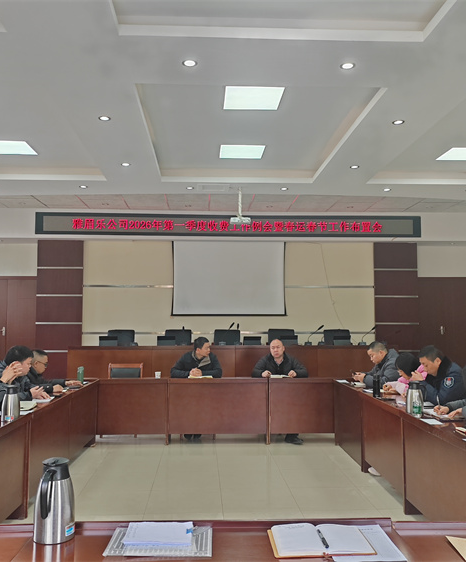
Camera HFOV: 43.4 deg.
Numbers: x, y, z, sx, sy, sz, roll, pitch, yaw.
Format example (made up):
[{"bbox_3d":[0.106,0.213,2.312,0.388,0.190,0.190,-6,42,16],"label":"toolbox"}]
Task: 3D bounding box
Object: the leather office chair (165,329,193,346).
[{"bbox_3d":[-1.033,1.433,10.965,0.600,1.043,0.620,0,-4,-3],"label":"leather office chair"}]

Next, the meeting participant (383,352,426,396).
[{"bbox_3d":[1.787,1.276,5.839,0.900,1.150,0.560,0,-4,-2],"label":"meeting participant"}]

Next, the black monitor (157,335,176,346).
[{"bbox_3d":[-1.201,1.109,10.596,0.330,0.210,0.060,0,-5,-3],"label":"black monitor"}]

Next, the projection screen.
[{"bbox_3d":[-0.089,-0.069,11.895,2.300,1.580,0.060,0,-4,-3],"label":"projection screen"}]

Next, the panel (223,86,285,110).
[{"bbox_3d":[0.190,-1.813,5.834,0.585,0.040,0.600,0,-4,-3],"label":"panel"}]

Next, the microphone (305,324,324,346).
[{"bbox_3d":[1.384,0.920,9.905,0.330,0.370,0.130,2,-4,-23],"label":"microphone"}]

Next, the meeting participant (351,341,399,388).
[{"bbox_3d":[1.664,1.263,6.232,0.720,1.270,0.540,0,-4,-5],"label":"meeting participant"}]

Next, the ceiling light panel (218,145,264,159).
[{"bbox_3d":[0.125,-1.777,8.015,0.600,0.040,0.600,0,-4,-3],"label":"ceiling light panel"}]

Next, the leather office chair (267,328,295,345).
[{"bbox_3d":[0.841,1.355,10.095,0.580,1.030,0.600,0,-4,-3],"label":"leather office chair"}]

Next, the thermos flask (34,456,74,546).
[{"bbox_3d":[-0.563,0.694,1.862,0.130,0.250,0.162,0,-4,2],"label":"thermos flask"}]

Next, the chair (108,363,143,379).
[{"bbox_3d":[-1.380,1.529,7.491,0.530,0.900,0.620,0,-4,-2],"label":"chair"}]

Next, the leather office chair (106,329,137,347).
[{"bbox_3d":[-2.041,1.461,10.731,0.600,1.100,0.620,0,-4,-3],"label":"leather office chair"}]

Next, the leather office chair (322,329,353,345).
[{"bbox_3d":[2.032,1.445,11.113,0.600,1.042,0.620,0,-4,-3],"label":"leather office chair"}]

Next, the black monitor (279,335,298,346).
[{"bbox_3d":[0.996,1.056,10.316,0.330,0.200,0.050,0,-5,-3],"label":"black monitor"}]

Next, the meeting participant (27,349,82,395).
[{"bbox_3d":[-2.090,1.297,5.979,0.880,1.160,0.580,0,-4,-2],"label":"meeting participant"}]

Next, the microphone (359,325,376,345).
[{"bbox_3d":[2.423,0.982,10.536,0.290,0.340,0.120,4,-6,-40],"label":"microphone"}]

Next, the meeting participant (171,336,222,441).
[{"bbox_3d":[-0.473,1.342,7.384,0.660,1.270,0.720,1,-4,-8],"label":"meeting participant"}]

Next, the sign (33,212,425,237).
[{"bbox_3d":[-0.035,-1.061,11.147,7.360,0.410,0.100,0,-4,-3],"label":"sign"}]

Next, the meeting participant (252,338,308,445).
[{"bbox_3d":[0.585,1.354,7.368,0.680,1.220,0.880,0,-4,-2],"label":"meeting participant"}]

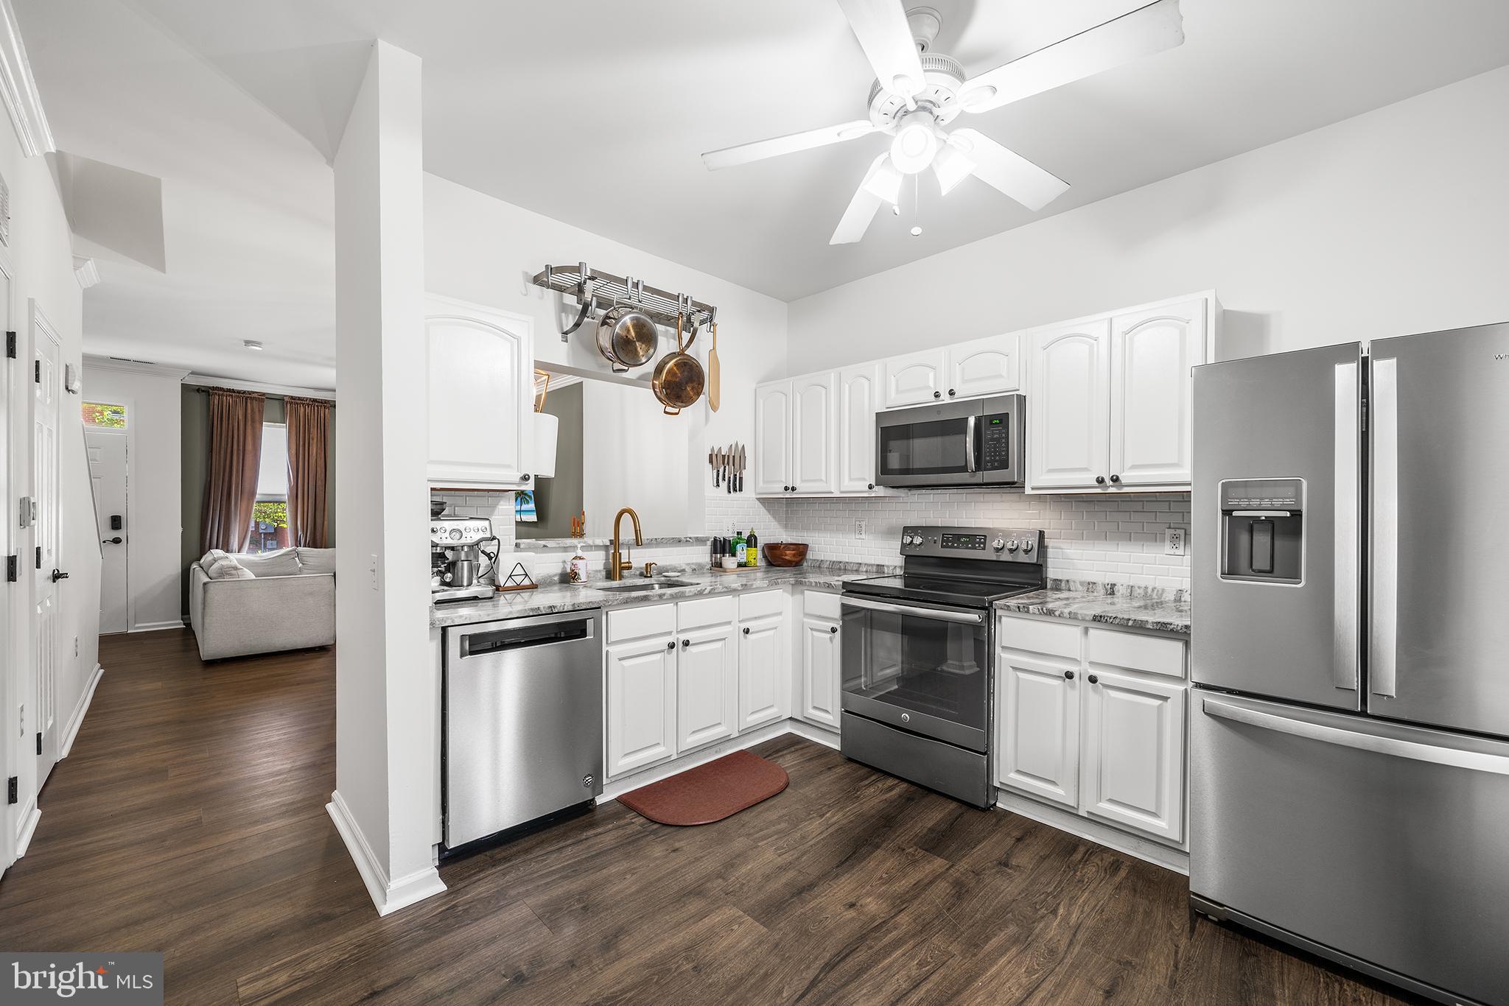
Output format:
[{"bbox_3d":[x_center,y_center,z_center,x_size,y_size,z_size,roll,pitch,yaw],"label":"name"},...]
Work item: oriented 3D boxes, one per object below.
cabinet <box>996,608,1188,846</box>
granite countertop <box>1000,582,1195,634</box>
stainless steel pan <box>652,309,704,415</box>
[{"bbox_3d":[1.510,0.852,2.370,0.680,0.780,0.600,0,0,44],"label":"cabinet"},{"bbox_3d":[1.500,0.433,2.370,0.690,0.085,0.645,0,0,44],"label":"granite countertop"},{"bbox_3d":[-0.400,-0.738,2.866,0.285,0.550,0.090,0,0,-42],"label":"stainless steel pan"}]

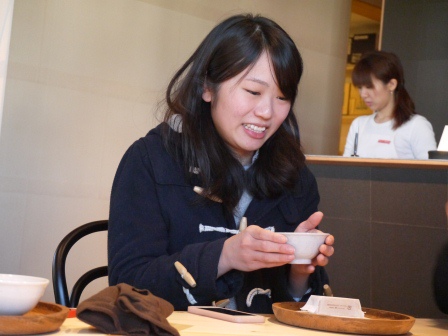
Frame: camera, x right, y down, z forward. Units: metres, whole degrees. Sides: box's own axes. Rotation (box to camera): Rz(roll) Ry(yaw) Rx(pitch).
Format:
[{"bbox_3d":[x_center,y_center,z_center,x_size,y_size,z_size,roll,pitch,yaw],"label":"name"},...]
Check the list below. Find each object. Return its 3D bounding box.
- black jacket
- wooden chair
[{"bbox_3d":[-0.018,0.190,1.740,0.440,0.510,0.370,6,-3,-30],"label":"black jacket"},{"bbox_3d":[-0.080,0.530,1.840,0.420,0.830,0.500,6,-3,-30],"label":"wooden chair"}]

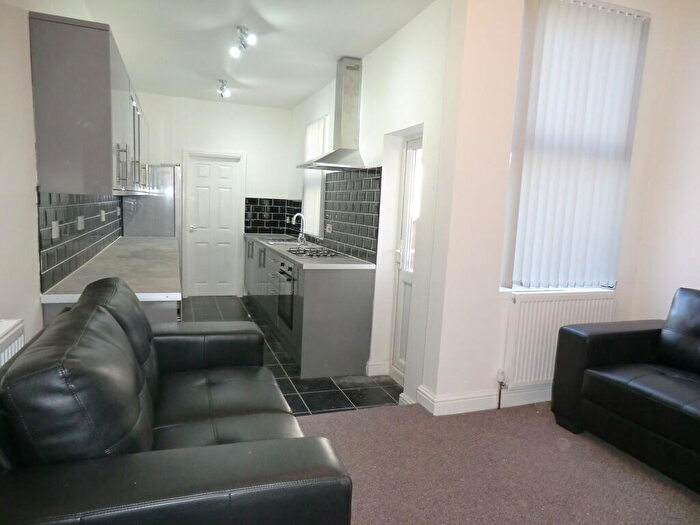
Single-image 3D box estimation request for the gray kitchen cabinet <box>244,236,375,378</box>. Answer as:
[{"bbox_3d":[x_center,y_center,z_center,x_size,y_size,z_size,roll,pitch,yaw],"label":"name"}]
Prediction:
[{"bbox_3d":[-0.604,0.269,5.250,0.589,0.877,3.070,0,7,-20],"label":"gray kitchen cabinet"}]

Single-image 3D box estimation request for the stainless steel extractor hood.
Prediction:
[{"bbox_3d":[-0.157,-1.278,4.253,0.425,0.930,0.623,0,7,-20],"label":"stainless steel extractor hood"}]

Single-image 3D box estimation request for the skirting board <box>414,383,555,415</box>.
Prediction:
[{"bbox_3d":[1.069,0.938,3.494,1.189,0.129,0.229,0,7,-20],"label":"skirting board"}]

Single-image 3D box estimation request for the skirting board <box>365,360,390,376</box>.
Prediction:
[{"bbox_3d":[0.232,0.848,3.914,0.181,0.129,0.050,0,7,-20],"label":"skirting board"}]

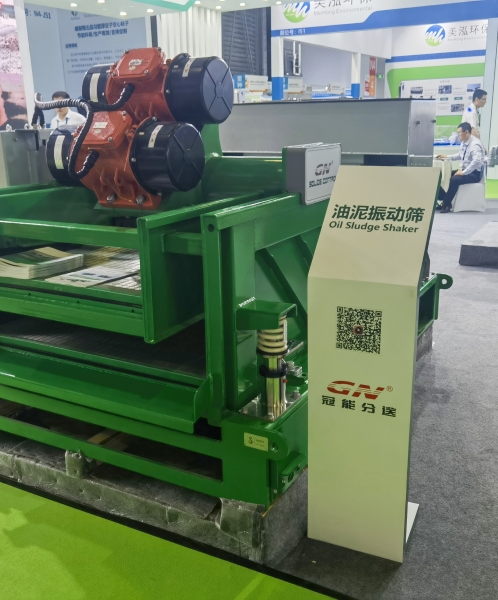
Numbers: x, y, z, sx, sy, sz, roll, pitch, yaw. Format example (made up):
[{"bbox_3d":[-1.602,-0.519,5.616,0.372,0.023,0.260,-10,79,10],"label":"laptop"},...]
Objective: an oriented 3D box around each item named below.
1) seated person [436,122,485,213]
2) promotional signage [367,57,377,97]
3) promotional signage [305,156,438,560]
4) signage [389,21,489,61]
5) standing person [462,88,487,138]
[{"bbox_3d":[3.130,-1.989,9.351,0.700,1.292,0.480,0,15,6],"label":"seated person"},{"bbox_3d":[7.125,-12.894,36.000,0.590,2.379,0.100,7,17,28],"label":"promotional signage"},{"bbox_3d":[0.380,0.182,1.917,0.302,1.143,0.315,6,17,24],"label":"promotional signage"},{"bbox_3d":[4.741,-6.553,15.747,2.388,0.872,0.100,7,17,28],"label":"signage"},{"bbox_3d":[3.491,-2.370,9.777,0.360,1.791,0.450,2,16,12],"label":"standing person"}]

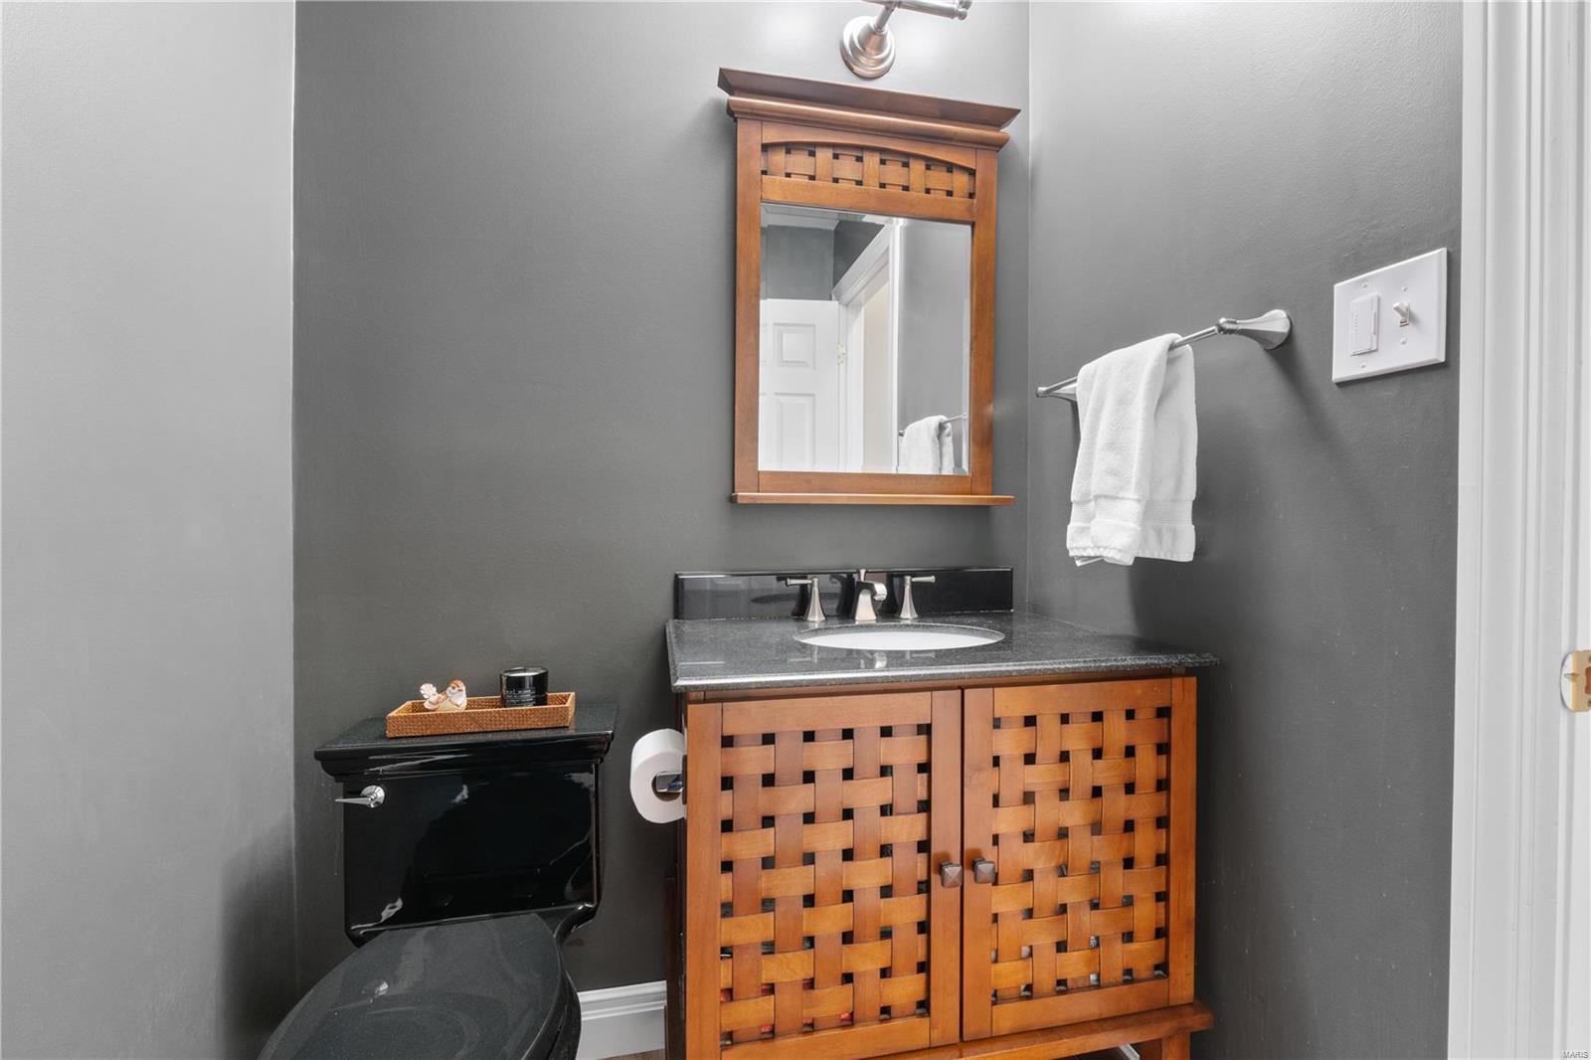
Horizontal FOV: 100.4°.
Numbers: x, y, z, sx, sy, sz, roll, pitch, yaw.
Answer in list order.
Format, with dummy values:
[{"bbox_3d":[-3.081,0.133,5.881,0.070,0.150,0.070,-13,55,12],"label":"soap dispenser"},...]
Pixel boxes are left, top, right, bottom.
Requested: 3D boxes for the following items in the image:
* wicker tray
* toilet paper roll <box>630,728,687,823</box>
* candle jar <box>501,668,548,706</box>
[{"bbox_3d":[-0.552,0.331,1.192,0.294,0.038,0.097,0,1,-12],"label":"wicker tray"},{"bbox_3d":[-0.191,0.359,0.978,0.104,0.104,0.102,0,1,-12],"label":"toilet paper roll"},{"bbox_3d":[-0.491,0.300,1.204,0.081,0.089,0.081,0,1,-12],"label":"candle jar"}]

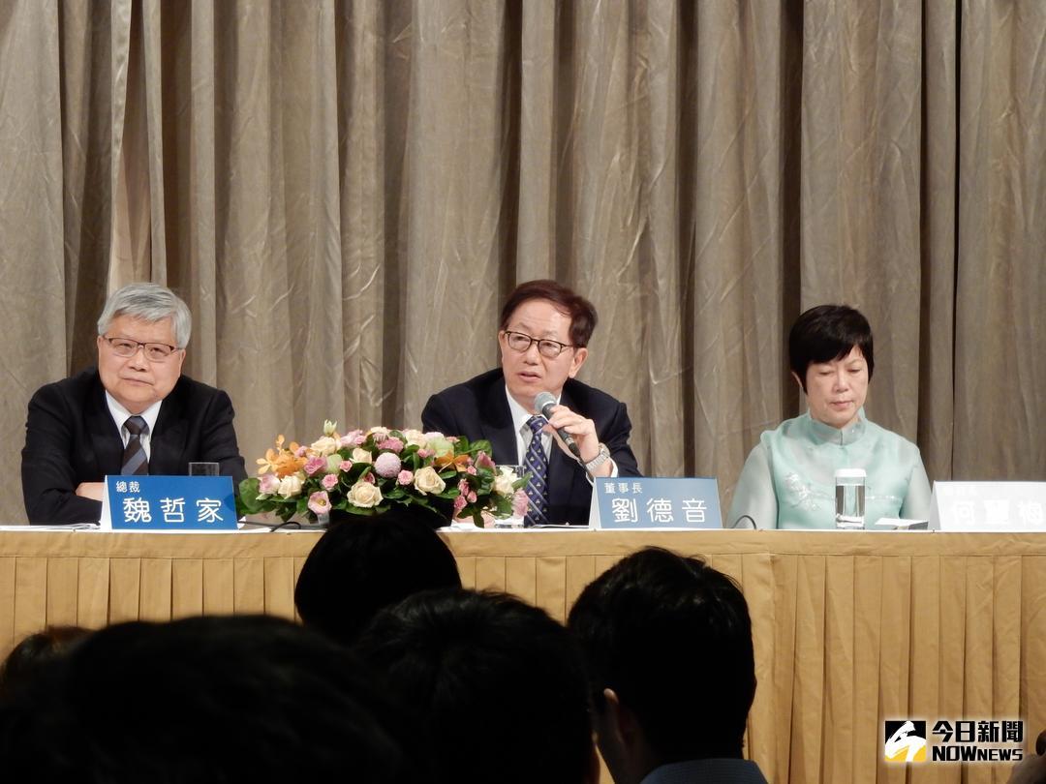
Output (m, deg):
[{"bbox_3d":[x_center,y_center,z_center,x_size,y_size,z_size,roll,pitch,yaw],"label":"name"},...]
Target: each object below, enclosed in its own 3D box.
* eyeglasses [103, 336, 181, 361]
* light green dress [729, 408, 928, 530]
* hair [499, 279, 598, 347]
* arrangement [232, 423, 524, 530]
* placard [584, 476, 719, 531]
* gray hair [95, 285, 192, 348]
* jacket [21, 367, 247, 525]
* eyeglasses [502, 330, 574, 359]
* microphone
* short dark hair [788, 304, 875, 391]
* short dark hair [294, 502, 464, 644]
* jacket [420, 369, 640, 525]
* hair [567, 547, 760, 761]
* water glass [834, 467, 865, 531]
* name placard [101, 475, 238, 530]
[{"bbox_3d":[-0.765,-0.093,10.090,0.144,0.038,0.140,9,3,2],"label":"eyeglasses"},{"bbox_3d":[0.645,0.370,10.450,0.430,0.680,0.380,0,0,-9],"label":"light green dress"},{"bbox_3d":[0.051,-0.152,10.200,0.180,0.165,0.205,6,0,25],"label":"hair"},{"bbox_3d":[-0.281,0.166,9.950,0.560,0.215,0.330,0,0,-14],"label":"arrangement"},{"bbox_3d":[0.261,0.222,9.850,0.250,0.102,0.080,0,0,-15],"label":"placard"},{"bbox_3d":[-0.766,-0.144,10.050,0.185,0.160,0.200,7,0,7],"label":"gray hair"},{"bbox_3d":[-0.789,0.217,10.050,0.460,0.540,0.380,0,0,-9],"label":"jacket"},{"bbox_3d":[0.061,-0.100,10.186,0.142,0.042,0.140,12,2,18],"label":"eyeglasses"},{"bbox_3d":[0.070,0.066,10.050,0.052,0.180,0.052,-25,-38,-13],"label":"microphone"},{"bbox_3d":[0.654,-0.087,10.500,0.180,0.195,0.205,-1,12,-9],"label":"short dark hair"},{"bbox_3d":[-0.158,0.232,5.400,0.180,0.210,0.205,0,0,-18],"label":"short dark hair"},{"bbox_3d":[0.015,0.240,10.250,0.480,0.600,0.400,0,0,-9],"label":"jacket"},{"bbox_3d":[0.144,0.271,5.150,0.180,0.220,0.210,0,0,-33],"label":"hair"},{"bbox_3d":[0.676,0.222,10.250,0.065,0.125,0.065,0,0,0],"label":"water glass"},{"bbox_3d":[-0.696,0.218,9.750,0.255,0.107,0.070,0,0,-19],"label":"name placard"}]

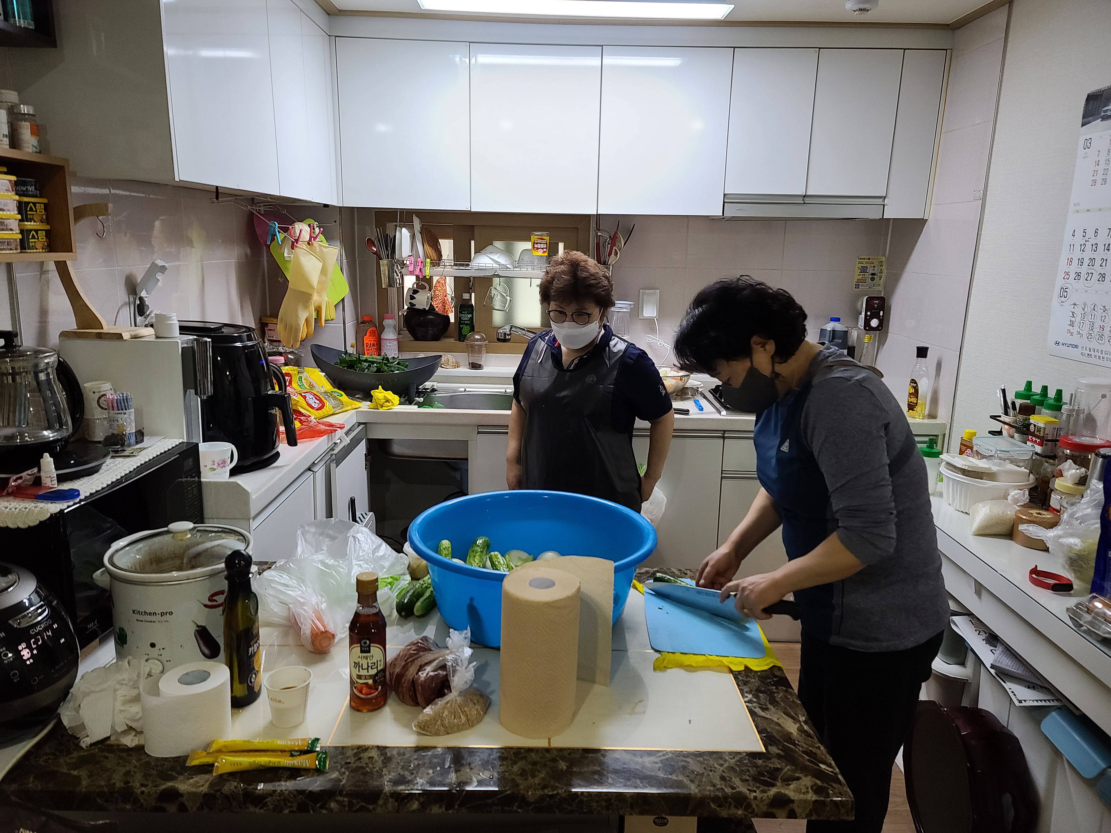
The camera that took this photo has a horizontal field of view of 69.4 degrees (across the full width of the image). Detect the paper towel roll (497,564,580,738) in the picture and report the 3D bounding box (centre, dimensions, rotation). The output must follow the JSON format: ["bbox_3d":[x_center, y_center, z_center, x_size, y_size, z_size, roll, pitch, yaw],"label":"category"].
[{"bbox_3d":[-0.025,0.370,1.264,0.119,0.229,0.119,1,13,0],"label":"paper towel roll"}]

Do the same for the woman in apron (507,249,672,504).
[{"bbox_3d":[0.087,0.277,2.215,0.450,1.425,0.340,7,14,23],"label":"woman in apron"}]

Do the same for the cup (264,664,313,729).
[{"bbox_3d":[-0.418,0.443,1.261,0.072,0.070,0.072,1,13,0],"label":"cup"}]

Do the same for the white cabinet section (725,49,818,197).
[{"bbox_3d":[0.768,-1.085,3.028,0.297,0.497,0.320,1,13,-1],"label":"white cabinet section"}]

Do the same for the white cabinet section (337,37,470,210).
[{"bbox_3d":[-0.537,-1.072,3.018,0.465,0.571,0.320,1,13,-1],"label":"white cabinet section"}]

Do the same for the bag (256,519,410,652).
[{"bbox_3d":[-0.469,0.316,1.608,0.320,0.150,0.330,1,13,0],"label":"bag"}]

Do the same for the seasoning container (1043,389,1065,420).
[{"bbox_3d":[1.266,0.011,2.059,0.060,0.165,0.060,-3,13,-17],"label":"seasoning container"}]

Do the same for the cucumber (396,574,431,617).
[{"bbox_3d":[-0.277,0.363,1.679,0.036,0.036,0.200,4,13,13],"label":"cucumber"}]

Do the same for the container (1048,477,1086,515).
[{"bbox_3d":[1.196,0.191,1.870,0.070,0.078,0.070,-2,13,-16],"label":"container"}]

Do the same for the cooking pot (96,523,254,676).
[{"bbox_3d":[-0.651,0.312,1.392,0.282,0.246,0.236,1,13,0],"label":"cooking pot"}]

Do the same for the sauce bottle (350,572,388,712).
[{"bbox_3d":[-0.300,0.358,1.281,0.056,0.220,0.056,-2,13,-14],"label":"sauce bottle"}]

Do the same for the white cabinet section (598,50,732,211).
[{"bbox_3d":[0.389,-1.052,3.032,0.462,0.571,0.320,1,13,-1],"label":"white cabinet section"}]

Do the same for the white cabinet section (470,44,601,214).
[{"bbox_3d":[-0.073,-1.060,3.026,0.462,0.571,0.320,1,13,-1],"label":"white cabinet section"}]

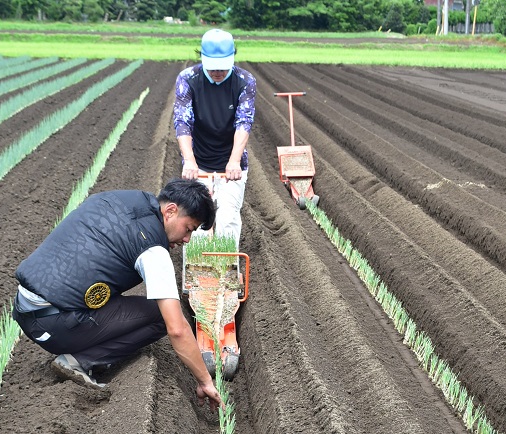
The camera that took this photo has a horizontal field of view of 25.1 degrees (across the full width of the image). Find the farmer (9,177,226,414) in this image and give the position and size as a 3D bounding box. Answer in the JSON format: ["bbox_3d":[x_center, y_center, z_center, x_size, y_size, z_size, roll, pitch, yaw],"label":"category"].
[{"bbox_3d":[-0.565,0.285,4.784,0.860,0.920,0.600,1,10,5],"label":"farmer"}]

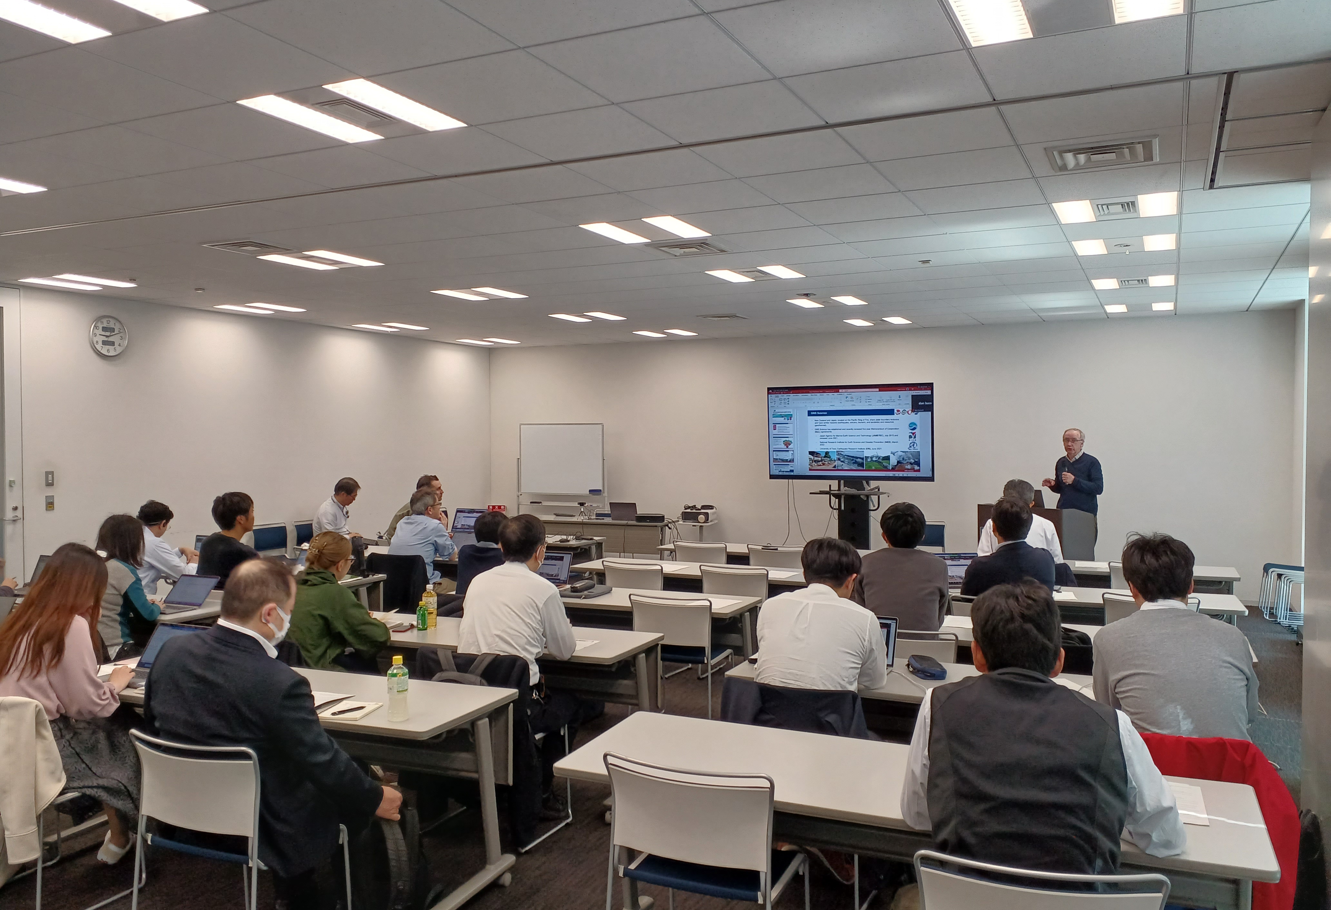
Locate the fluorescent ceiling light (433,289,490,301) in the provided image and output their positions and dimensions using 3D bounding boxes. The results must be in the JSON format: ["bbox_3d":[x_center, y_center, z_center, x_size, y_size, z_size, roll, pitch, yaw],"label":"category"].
[{"bbox_3d":[-1.838,-1.429,9.292,0.195,0.060,0.635,1,1,26],"label":"fluorescent ceiling light"}]

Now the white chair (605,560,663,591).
[{"bbox_3d":[-0.110,1.121,6.987,0.480,0.800,0.530,0,1,26],"label":"white chair"}]

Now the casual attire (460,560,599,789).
[{"bbox_3d":[-0.579,0.946,4.321,0.540,1.020,0.720,0,1,26],"label":"casual attire"}]

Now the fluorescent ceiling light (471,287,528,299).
[{"bbox_3d":[-1.384,-1.369,8.694,0.182,0.050,0.600,0,1,26],"label":"fluorescent ceiling light"}]

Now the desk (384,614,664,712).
[{"bbox_3d":[-0.917,1.196,4.934,1.800,0.720,0.610,0,1,24],"label":"desk"}]

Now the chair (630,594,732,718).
[{"bbox_3d":[0.103,1.147,5.743,0.490,0.765,0.490,0,1,21],"label":"chair"}]

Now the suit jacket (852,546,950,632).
[{"bbox_3d":[1.074,0.705,4.737,0.450,0.580,0.340,0,1,26],"label":"suit jacket"}]

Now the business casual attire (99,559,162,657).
[{"bbox_3d":[-2.715,0.753,5.219,0.430,0.530,0.400,1,1,26],"label":"business casual attire"}]

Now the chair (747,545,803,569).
[{"bbox_3d":[0.959,1.104,8.308,0.490,0.765,0.490,0,1,26],"label":"chair"}]

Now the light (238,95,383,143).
[{"bbox_3d":[-1.431,-1.349,4.184,0.195,0.060,0.635,1,1,26],"label":"light"}]

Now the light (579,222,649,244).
[{"bbox_3d":[-0.288,-1.315,6.143,0.183,0.040,0.600,0,1,26],"label":"light"}]

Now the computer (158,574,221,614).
[{"bbox_3d":[-2.606,0.743,5.557,0.305,0.170,0.315,0,1,26],"label":"computer"}]

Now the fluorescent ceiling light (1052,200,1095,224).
[{"bbox_3d":[2.211,-1.317,5.600,0.182,0.050,0.600,0,1,26],"label":"fluorescent ceiling light"}]

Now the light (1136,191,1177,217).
[{"bbox_3d":[2.564,-1.306,5.398,0.180,0.040,0.575,0,1,26],"label":"light"}]

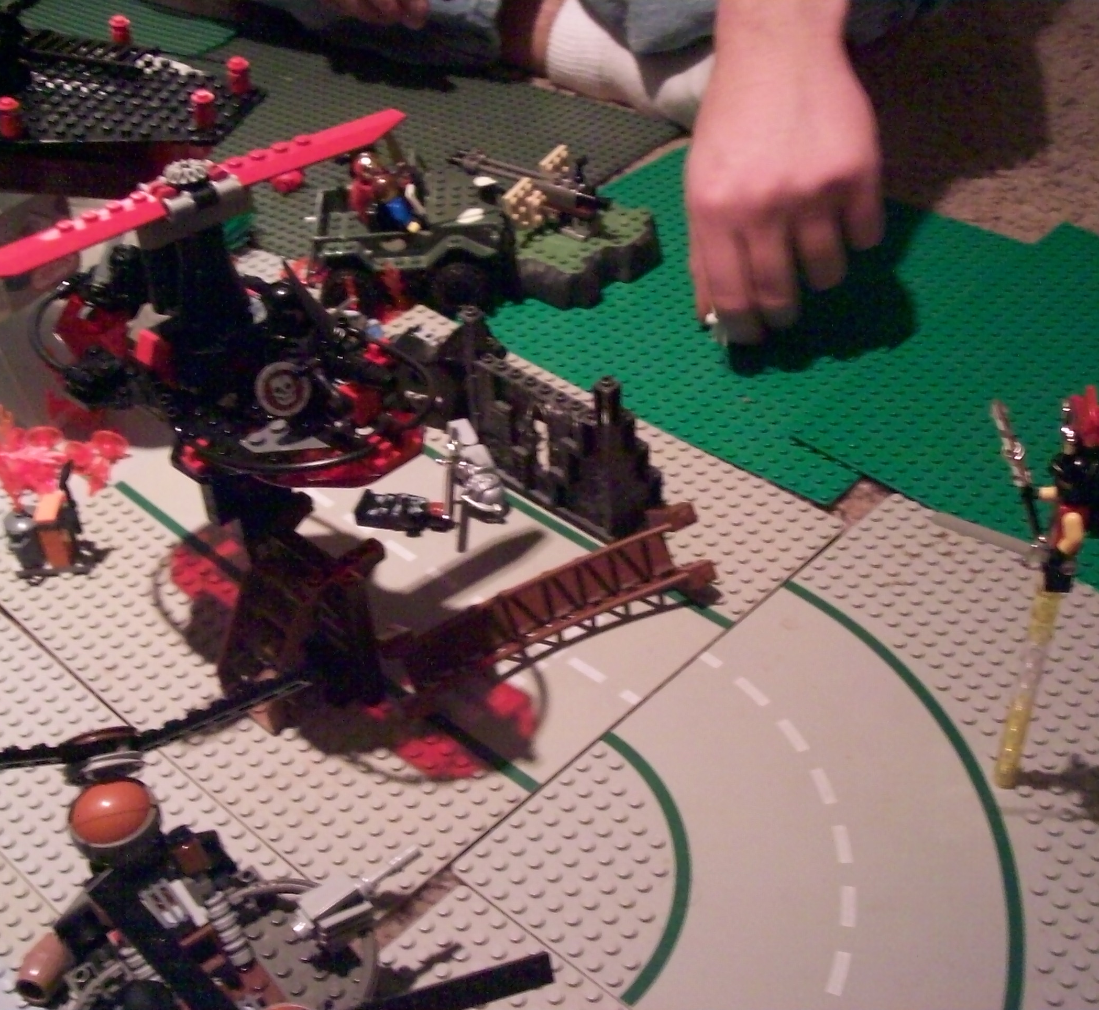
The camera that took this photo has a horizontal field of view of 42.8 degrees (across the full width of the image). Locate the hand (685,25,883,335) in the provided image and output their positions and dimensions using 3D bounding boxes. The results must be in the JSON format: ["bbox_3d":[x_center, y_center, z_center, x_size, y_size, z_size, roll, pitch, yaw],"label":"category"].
[{"bbox_3d":[0.107,-0.150,0.651,0.088,0.110,0.138,1,40,5],"label":"hand"}]

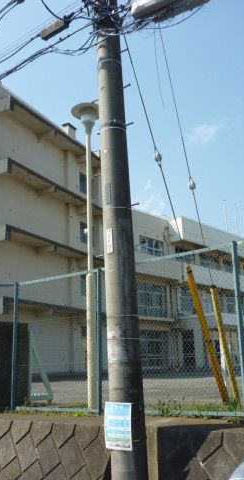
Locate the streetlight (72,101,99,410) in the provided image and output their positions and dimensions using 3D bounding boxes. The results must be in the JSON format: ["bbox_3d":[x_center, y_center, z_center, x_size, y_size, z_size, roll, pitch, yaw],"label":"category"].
[{"bbox_3d":[-0.463,0.078,6.759,0.520,4.542,0.520,-2,-14,0],"label":"streetlight"}]

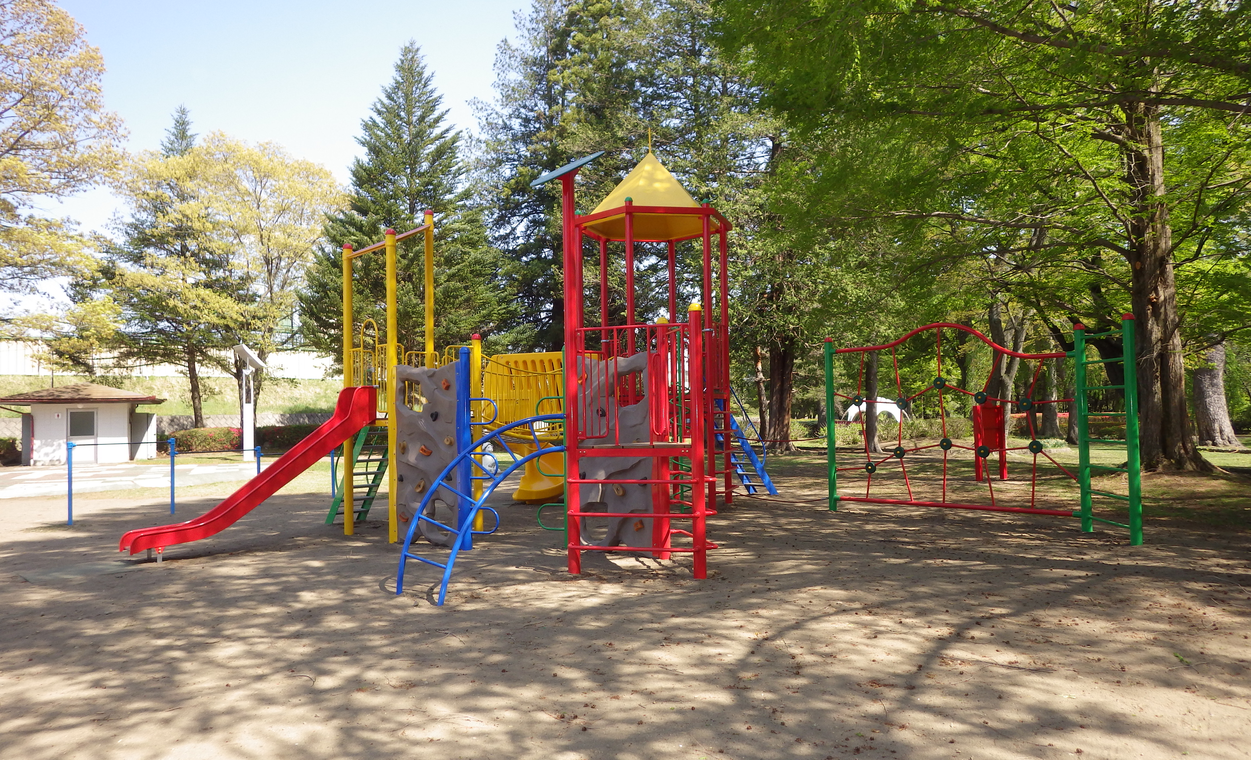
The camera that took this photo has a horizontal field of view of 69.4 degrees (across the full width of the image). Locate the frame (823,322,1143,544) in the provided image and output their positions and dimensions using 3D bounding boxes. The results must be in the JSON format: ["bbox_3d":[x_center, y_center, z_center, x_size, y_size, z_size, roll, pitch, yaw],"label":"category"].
[{"bbox_3d":[4.508,0.623,11.905,0.666,2.520,4.677,0,-3,-33],"label":"frame"}]

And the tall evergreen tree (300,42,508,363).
[{"bbox_3d":[-9.170,-5.487,37.244,8.400,17.124,8.400,-1,-2,0],"label":"tall evergreen tree"}]

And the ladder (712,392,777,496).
[{"bbox_3d":[1.931,1.163,15.995,1.580,1.840,0.570,1,-3,-40],"label":"ladder"}]

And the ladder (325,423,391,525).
[{"bbox_3d":[-3.642,1.287,12.673,0.570,1.520,1.280,1,-3,-44],"label":"ladder"}]

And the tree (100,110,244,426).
[{"bbox_3d":[-22.068,-4.890,44.234,7.400,16.893,7.400,-1,-2,0],"label":"tree"}]

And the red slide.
[{"bbox_3d":[-4.276,1.005,10.517,2.780,1.860,0.560,1,-3,-41],"label":"red slide"}]

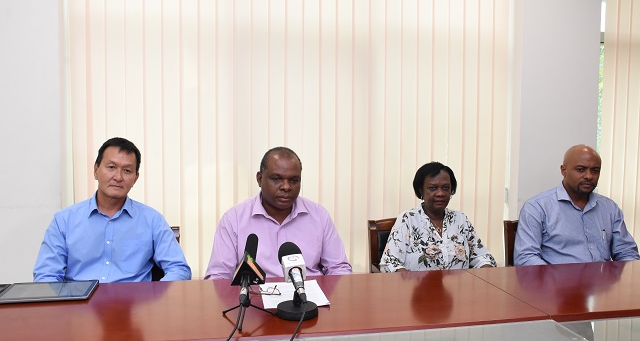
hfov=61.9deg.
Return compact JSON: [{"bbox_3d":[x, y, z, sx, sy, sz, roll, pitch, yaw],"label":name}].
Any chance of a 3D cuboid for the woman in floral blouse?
[{"bbox_3d":[0.517,0.546,2.278,0.510,1.175,0.680,0,4,-5],"label":"woman in floral blouse"}]

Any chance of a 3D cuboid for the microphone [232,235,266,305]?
[{"bbox_3d":[-0.219,0.295,1.641,0.095,0.185,0.190,0,4,0],"label":"microphone"}]

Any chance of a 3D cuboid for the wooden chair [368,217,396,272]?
[{"bbox_3d":[0.536,0.681,2.326,0.540,0.900,0.580,0,4,-10],"label":"wooden chair"}]

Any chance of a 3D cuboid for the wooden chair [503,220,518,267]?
[{"bbox_3d":[1.226,0.675,2.486,0.540,0.900,0.580,0,4,-10],"label":"wooden chair"}]

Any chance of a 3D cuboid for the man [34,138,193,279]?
[{"bbox_3d":[-0.793,0.503,2.065,0.610,1.270,0.700,-1,4,-14],"label":"man"}]

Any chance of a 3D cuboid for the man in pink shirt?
[{"bbox_3d":[-0.158,0.520,2.136,0.590,1.235,0.700,0,4,-7],"label":"man in pink shirt"}]

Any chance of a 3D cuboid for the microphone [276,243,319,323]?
[{"bbox_3d":[-0.069,0.324,1.633,0.125,0.190,0.210,0,4,-12],"label":"microphone"}]

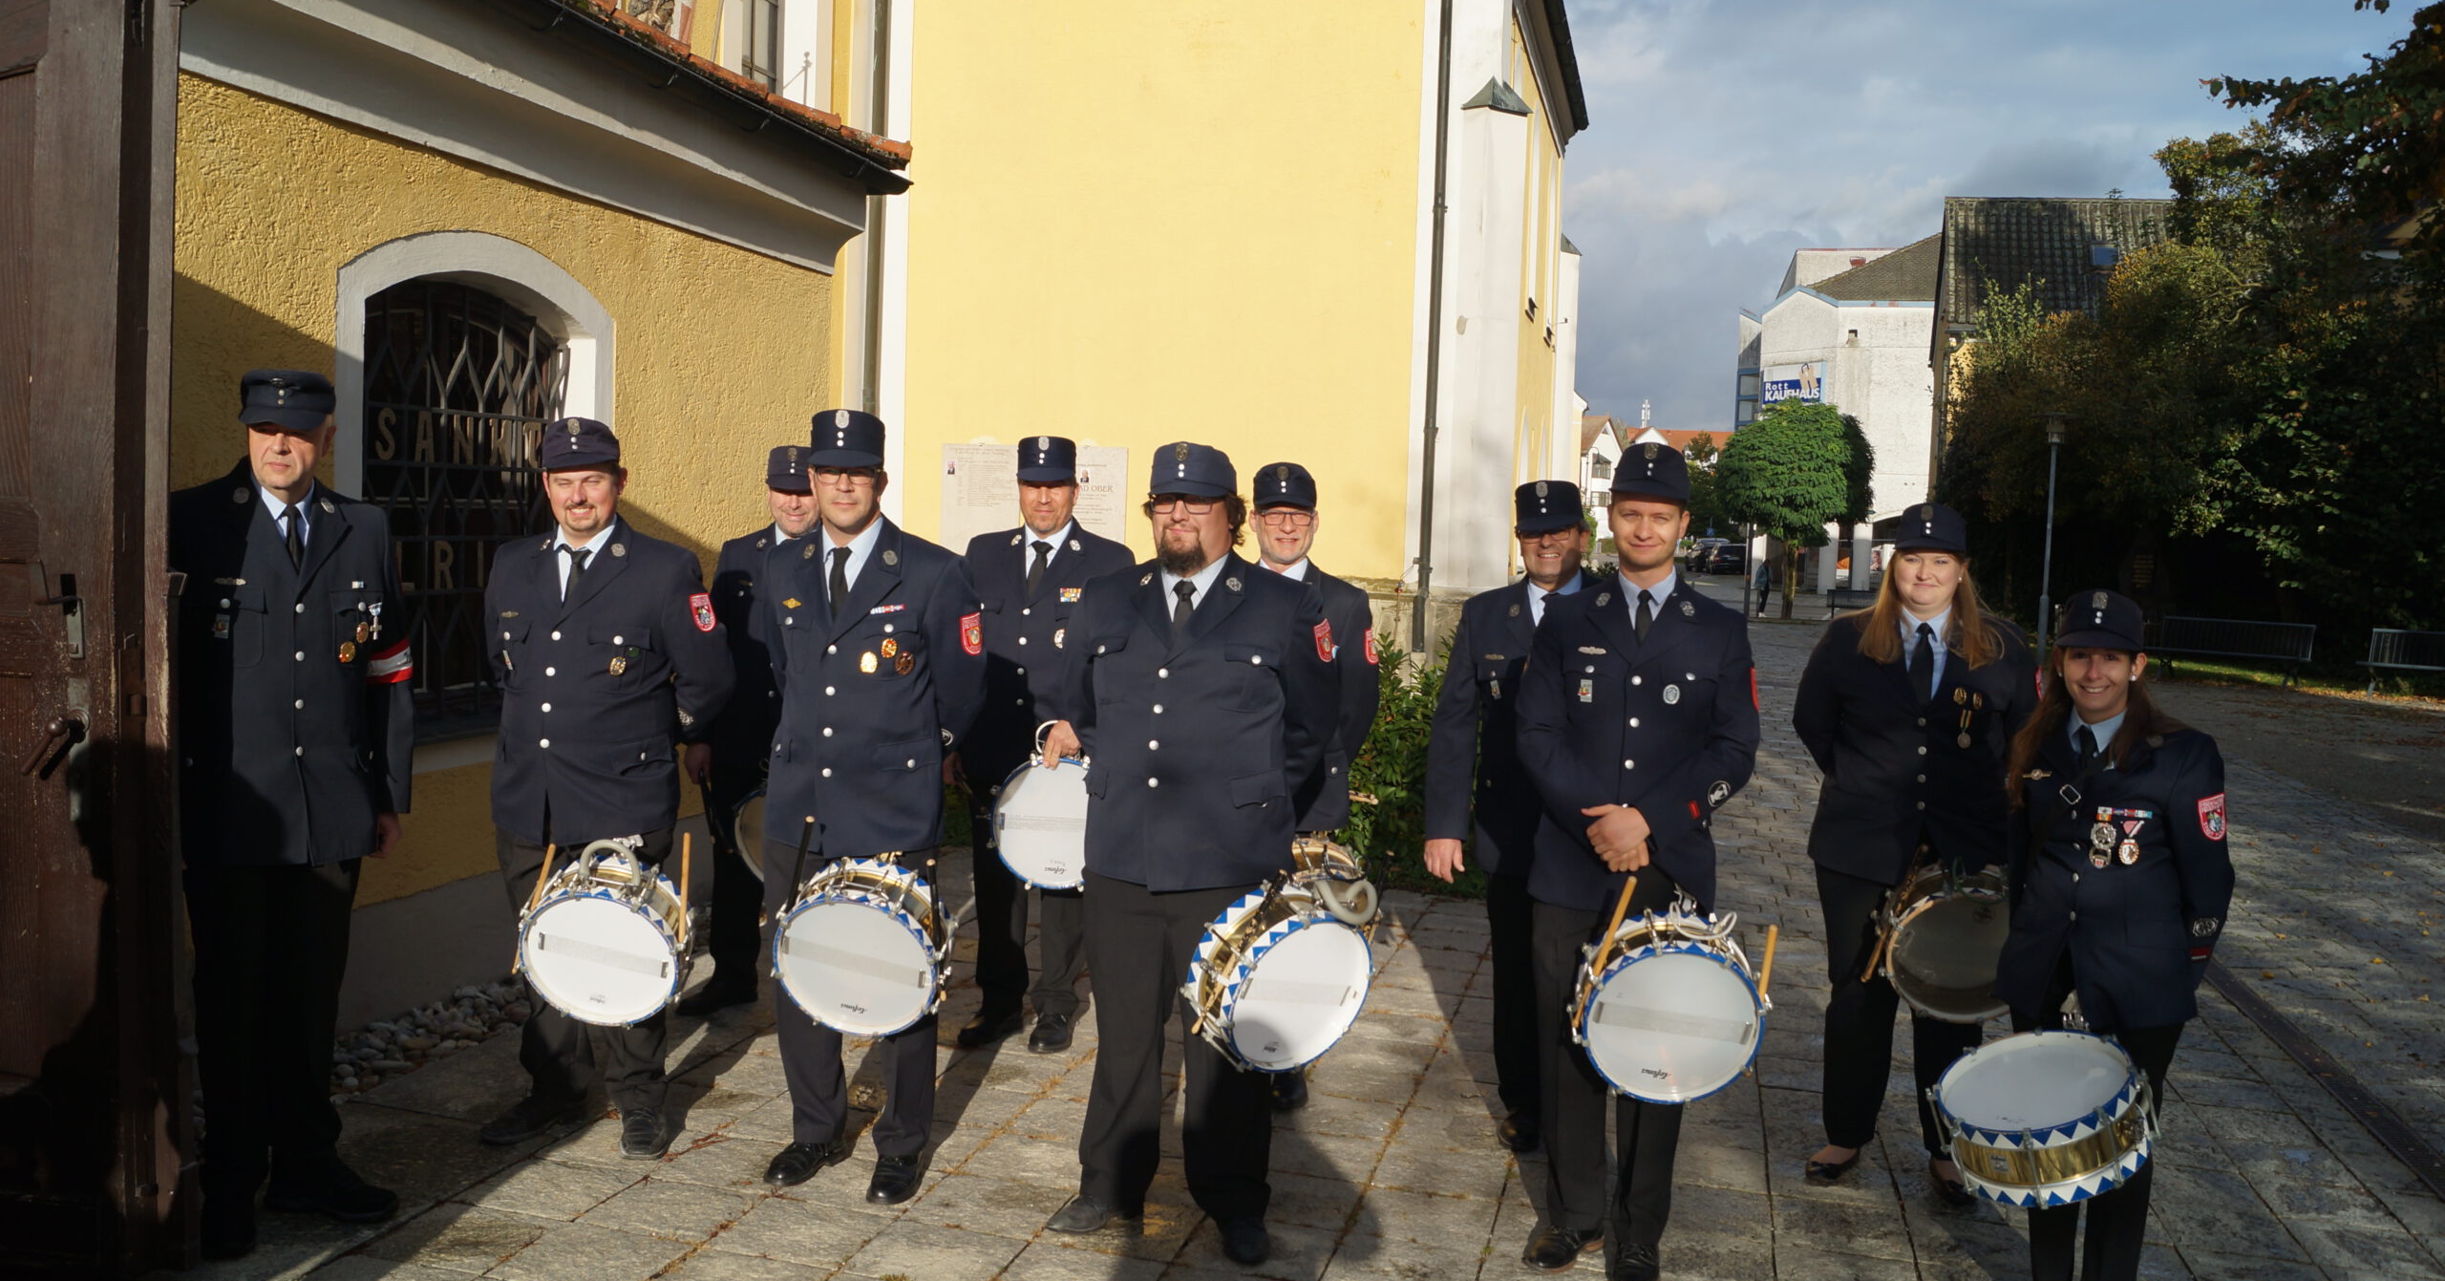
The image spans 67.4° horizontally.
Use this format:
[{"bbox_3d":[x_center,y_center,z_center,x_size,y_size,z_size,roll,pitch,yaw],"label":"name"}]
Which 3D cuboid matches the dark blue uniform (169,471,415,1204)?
[{"bbox_3d":[-2.145,0.456,4.204,0.580,1.630,0.360,0,3,-30],"label":"dark blue uniform"}]

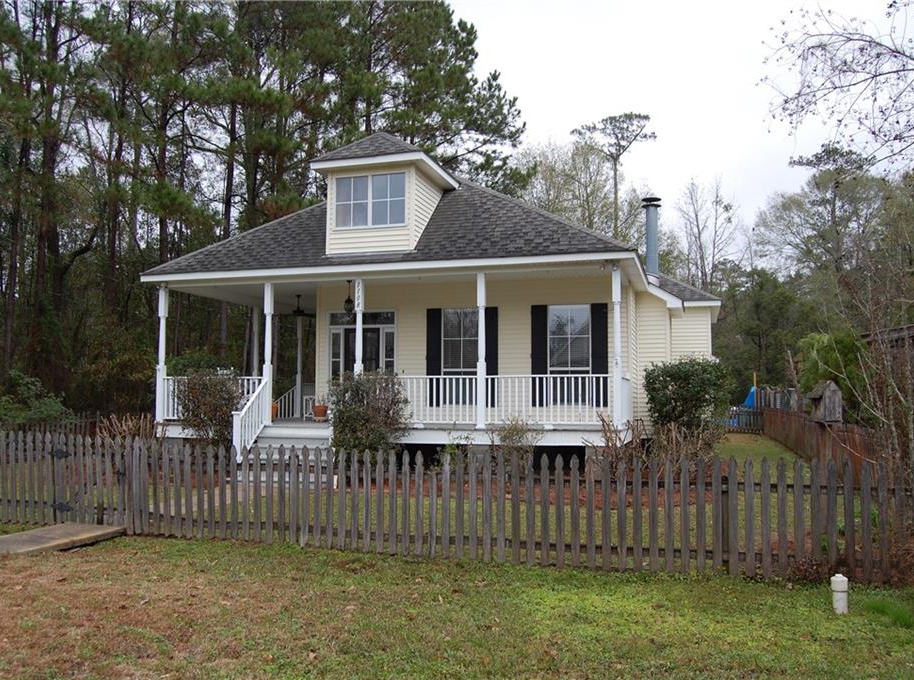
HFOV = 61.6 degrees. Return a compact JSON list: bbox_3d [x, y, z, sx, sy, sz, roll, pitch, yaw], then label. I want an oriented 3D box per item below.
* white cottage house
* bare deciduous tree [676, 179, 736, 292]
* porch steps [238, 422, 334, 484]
[{"bbox_3d":[0.772,-0.630,19.951,11.750,7.220,12.150,-1,-4,17],"label":"white cottage house"},{"bbox_3d":[13.662,-2.229,41.817,3.400,13.362,3.400,-1,-4,17],"label":"bare deciduous tree"},{"bbox_3d":[-2.992,2.118,14.273,2.000,0.980,1.180,-1,-4,17],"label":"porch steps"}]

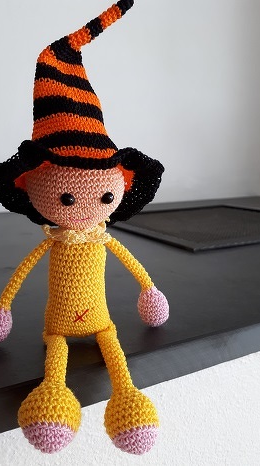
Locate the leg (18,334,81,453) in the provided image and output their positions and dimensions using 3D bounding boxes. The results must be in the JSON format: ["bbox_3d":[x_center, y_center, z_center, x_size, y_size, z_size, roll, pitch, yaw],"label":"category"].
[{"bbox_3d":[-0.051,0.093,0.226,0.035,0.035,0.081,-3,33,-13],"label":"leg"}]

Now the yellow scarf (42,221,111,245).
[{"bbox_3d":[-0.040,0.000,0.269,0.051,0.015,0.046,-3,12,-14],"label":"yellow scarf"}]

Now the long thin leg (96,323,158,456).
[{"bbox_3d":[-0.006,0.099,0.244,0.035,0.035,0.086,-5,51,-18],"label":"long thin leg"}]

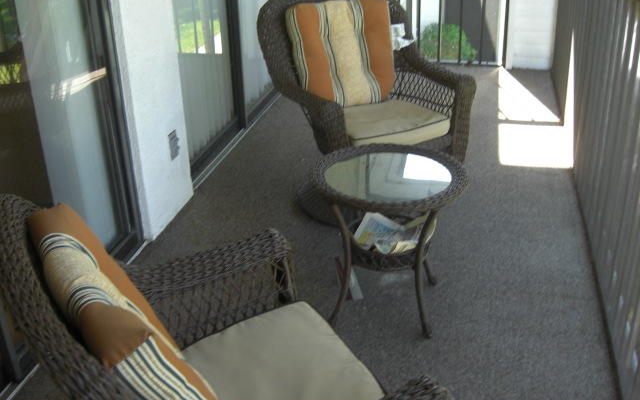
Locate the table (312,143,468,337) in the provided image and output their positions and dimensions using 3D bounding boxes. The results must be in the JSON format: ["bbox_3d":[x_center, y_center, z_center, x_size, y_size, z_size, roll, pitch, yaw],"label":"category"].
[{"bbox_3d":[0.235,0.145,2.461,0.523,0.507,0.523,4,25,13],"label":"table"}]

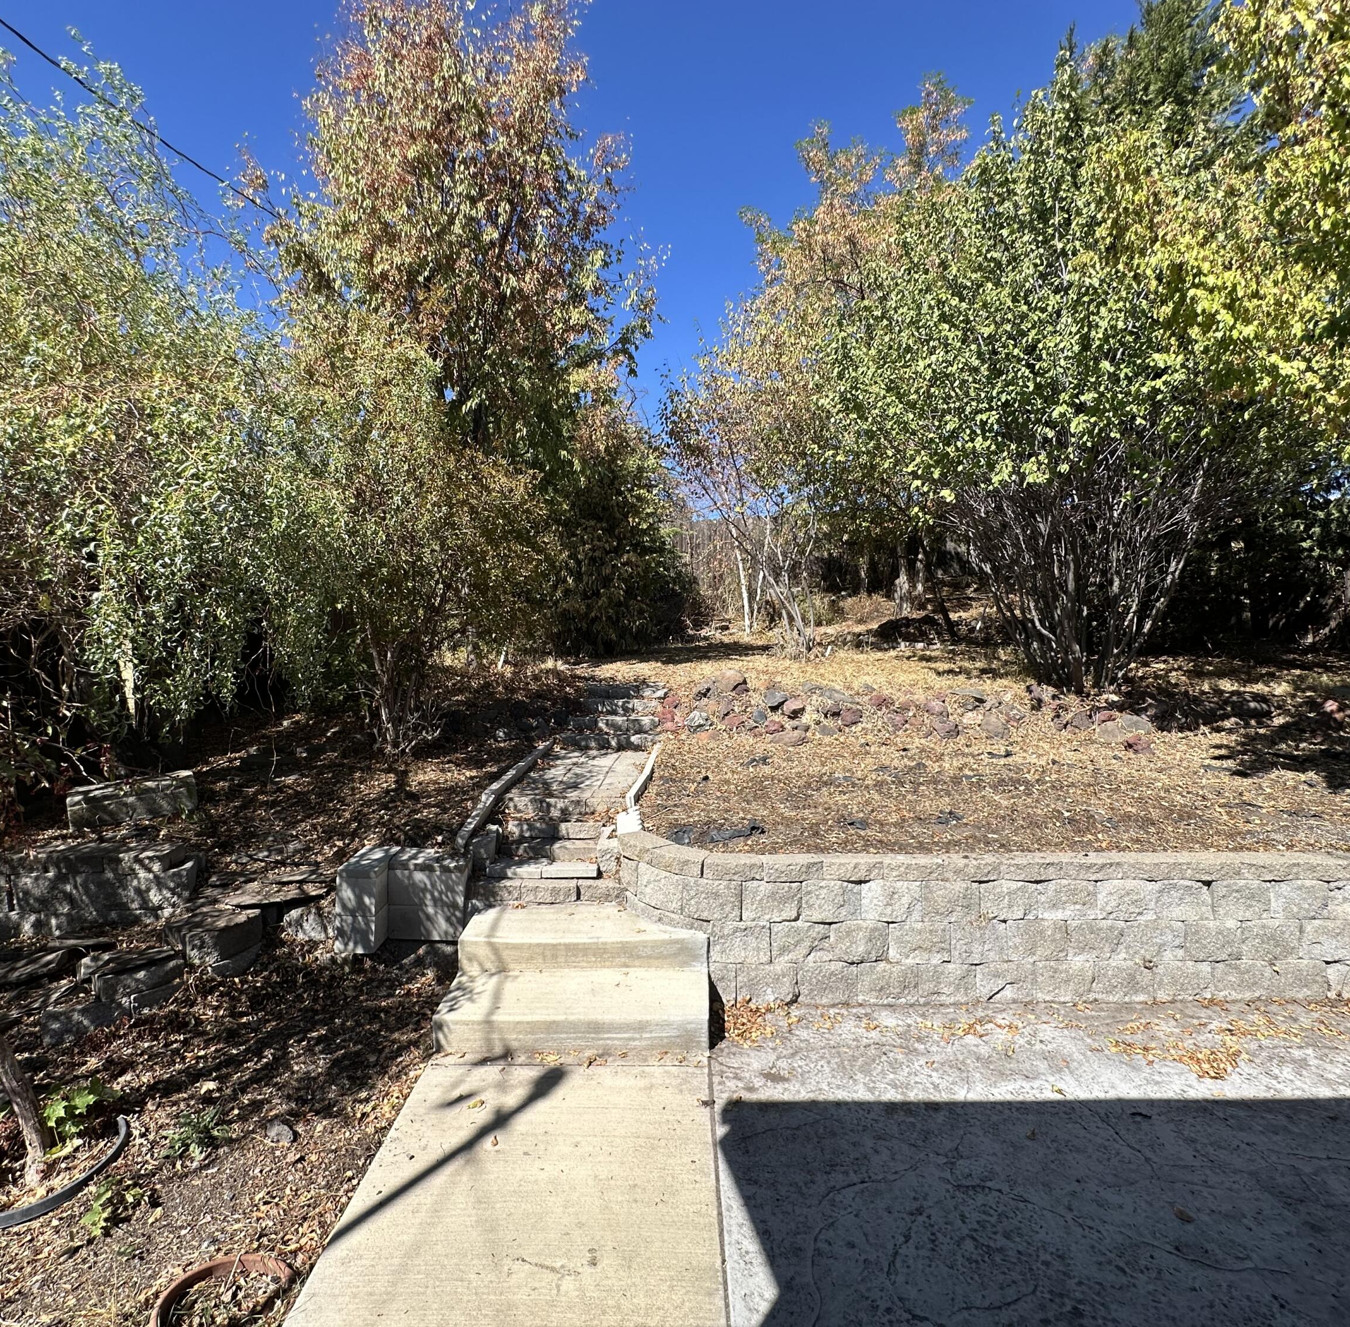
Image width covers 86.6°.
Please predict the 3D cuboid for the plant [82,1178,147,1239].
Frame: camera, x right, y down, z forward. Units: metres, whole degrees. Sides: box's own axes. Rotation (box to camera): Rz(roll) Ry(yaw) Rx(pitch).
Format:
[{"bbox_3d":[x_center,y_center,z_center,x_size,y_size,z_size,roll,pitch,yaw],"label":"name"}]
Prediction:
[{"bbox_3d":[-1.799,1.748,2.297,0.170,0.090,0.150,-4,6,-40],"label":"plant"}]

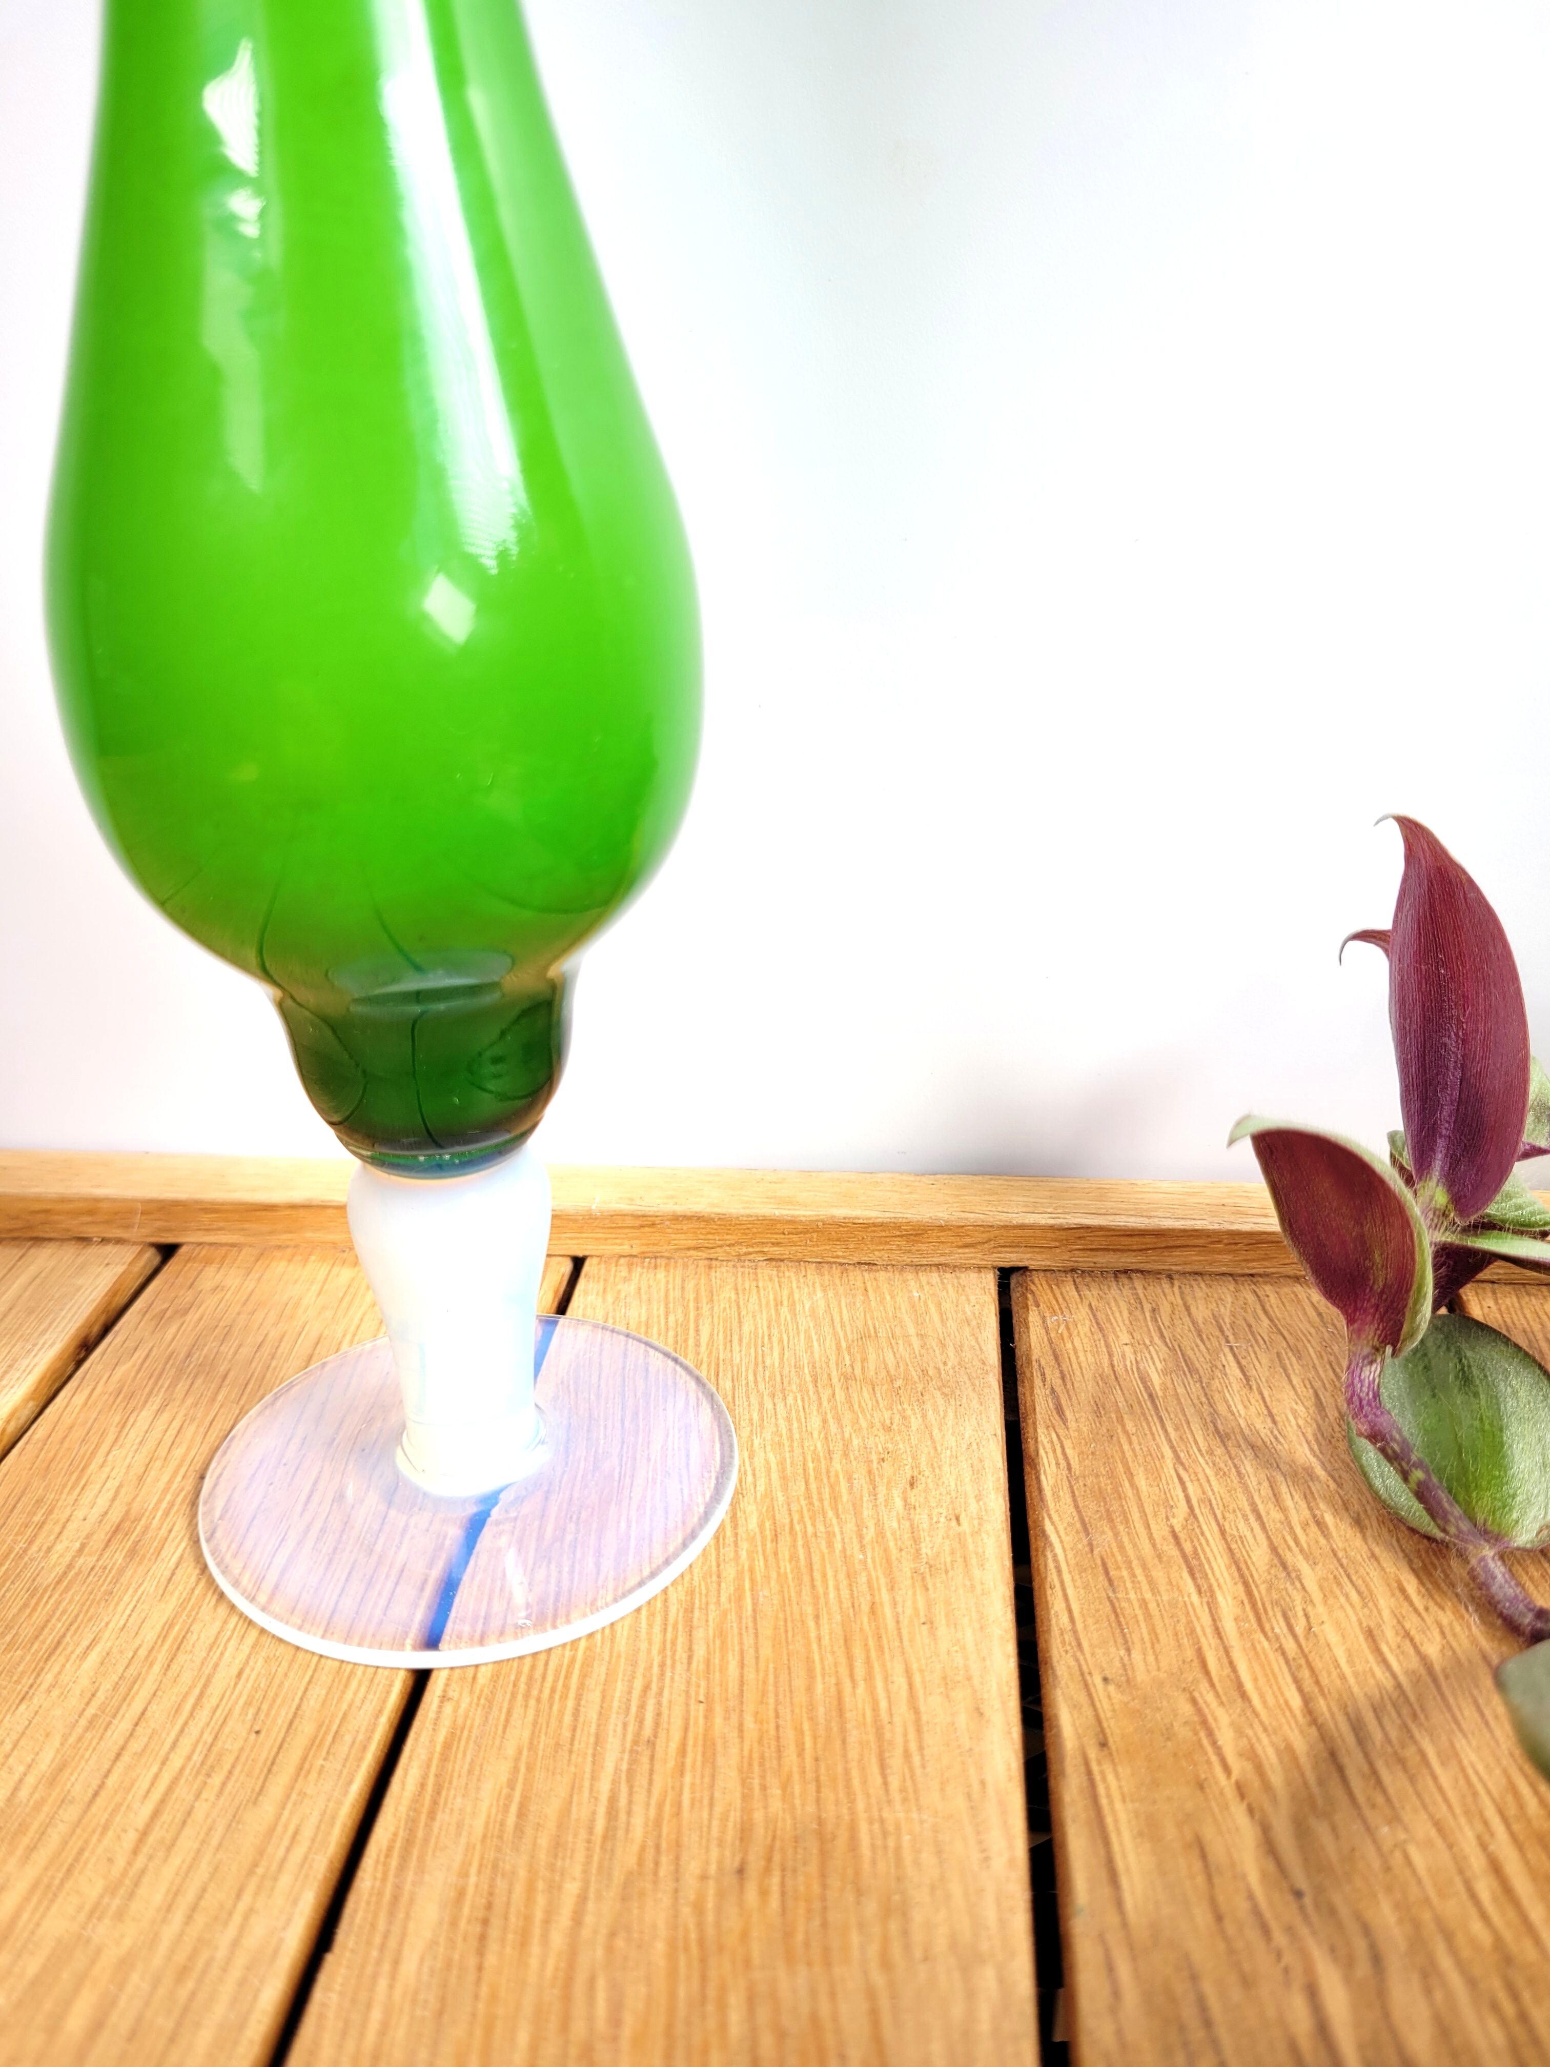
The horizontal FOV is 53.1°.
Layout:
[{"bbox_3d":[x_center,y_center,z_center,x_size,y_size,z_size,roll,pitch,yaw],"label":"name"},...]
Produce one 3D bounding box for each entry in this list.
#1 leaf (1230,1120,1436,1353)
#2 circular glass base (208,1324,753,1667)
[{"bbox_3d":[0.090,0.032,0.248,0.022,0.041,0.017,-27,17,16],"label":"leaf"},{"bbox_3d":[-0.051,0.073,0.265,0.088,0.005,0.088,-1,23,1],"label":"circular glass base"}]

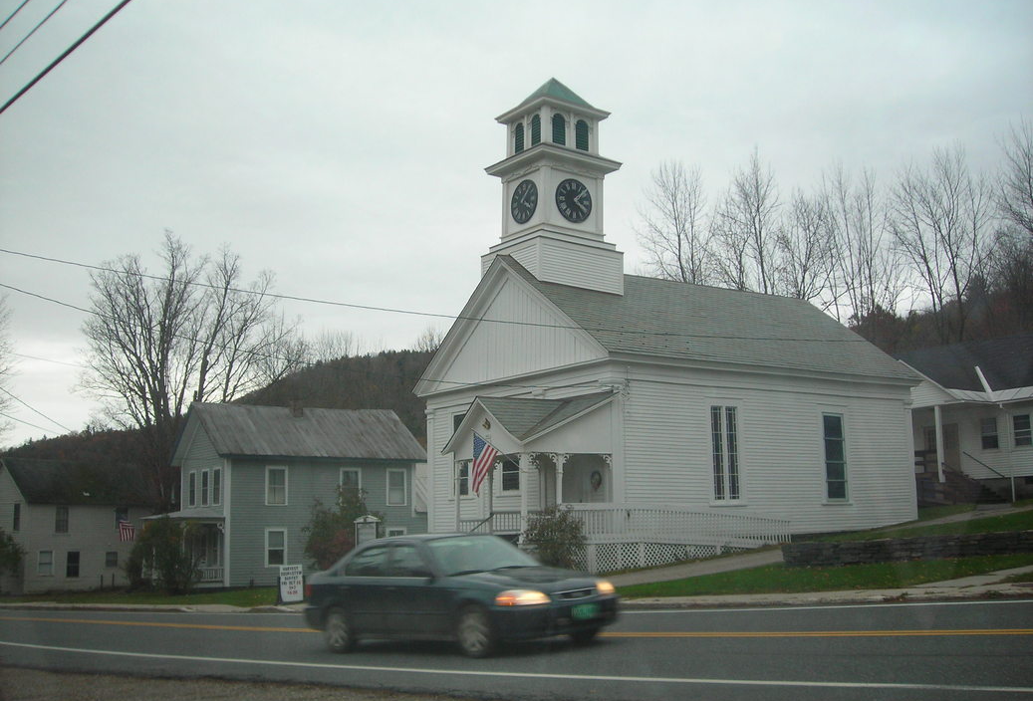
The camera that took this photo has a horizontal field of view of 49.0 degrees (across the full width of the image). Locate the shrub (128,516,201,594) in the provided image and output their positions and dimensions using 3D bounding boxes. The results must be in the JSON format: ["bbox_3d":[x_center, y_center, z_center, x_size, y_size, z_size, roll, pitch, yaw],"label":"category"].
[{"bbox_3d":[-12.247,7.130,39.500,2.500,2.750,2.300,-1,-9,0],"label":"shrub"}]

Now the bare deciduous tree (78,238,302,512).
[{"bbox_3d":[-16.710,2.573,58.000,11.400,17.200,10.800,-1,-9,0],"label":"bare deciduous tree"}]

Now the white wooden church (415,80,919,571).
[{"bbox_3d":[4.024,-1.059,41.211,18.300,17.200,11.800,5,-11,-35],"label":"white wooden church"}]

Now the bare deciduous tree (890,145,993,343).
[{"bbox_3d":[23.947,-4.357,64.000,5.800,14.300,5.600,-1,-9,0],"label":"bare deciduous tree"}]

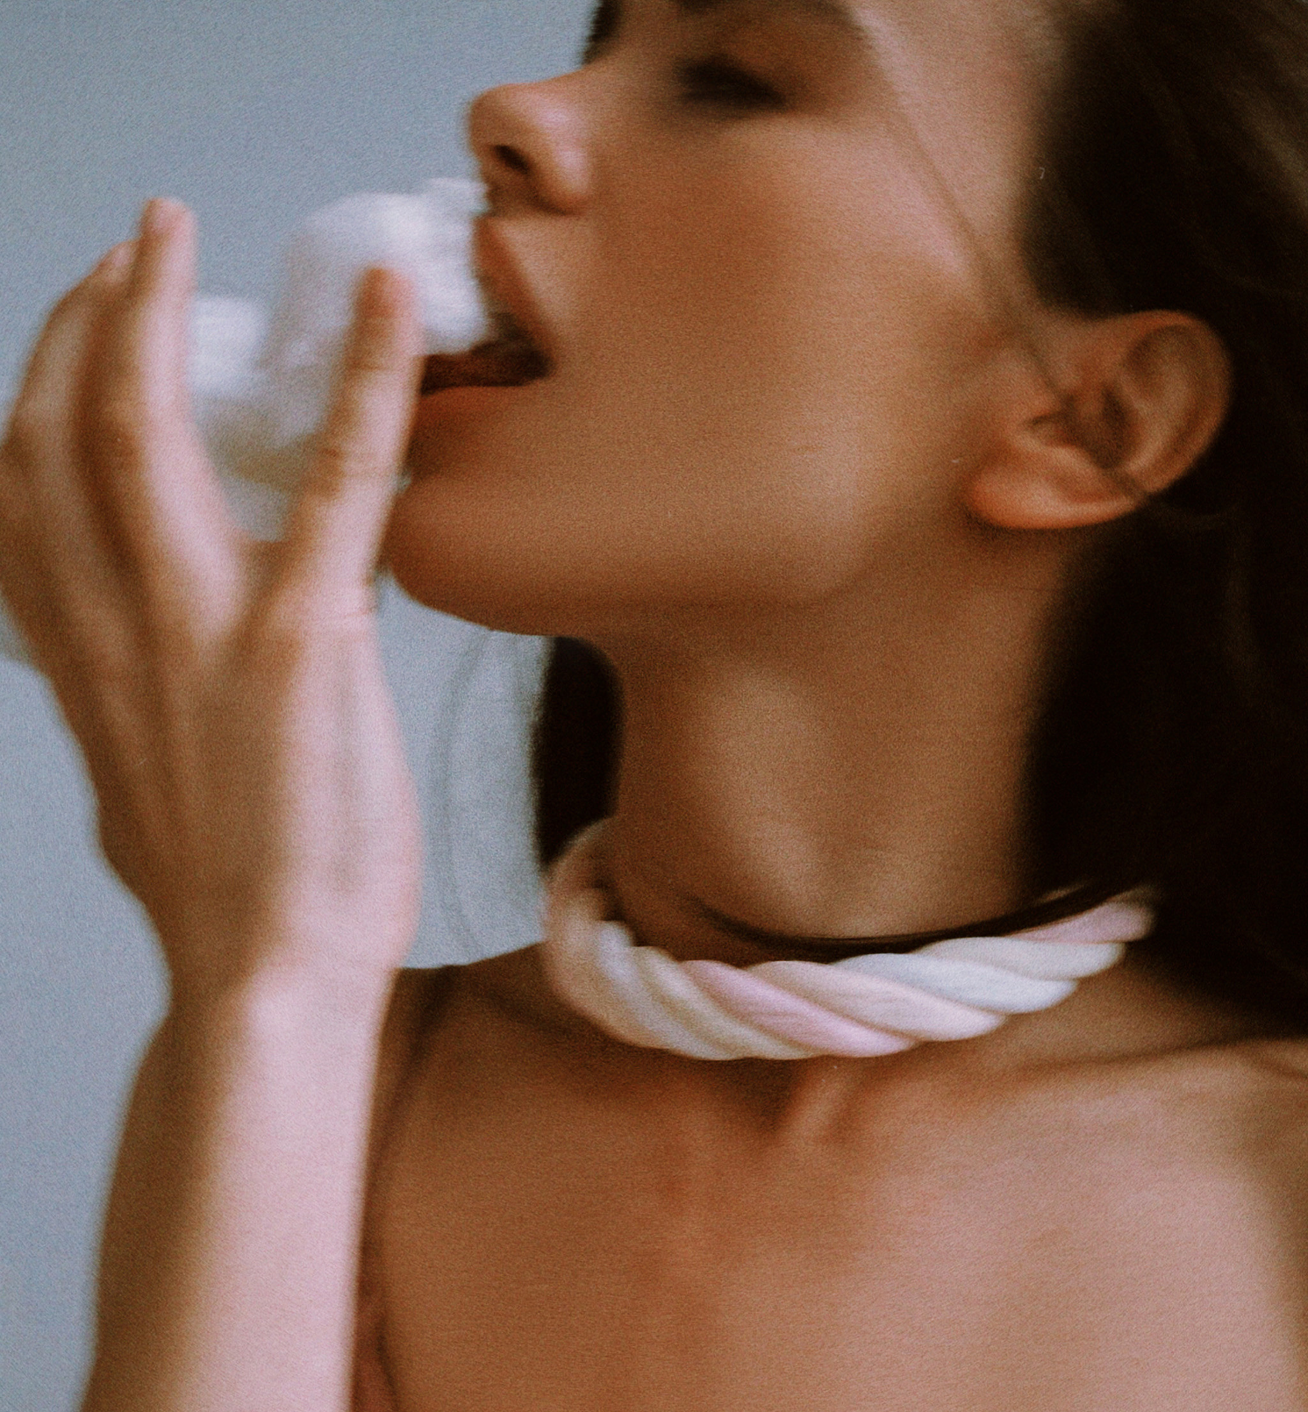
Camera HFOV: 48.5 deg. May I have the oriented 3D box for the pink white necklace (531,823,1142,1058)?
[{"bbox_3d":[0.049,0.044,0.372,0.161,0.034,0.155,-2,18,16],"label":"pink white necklace"}]

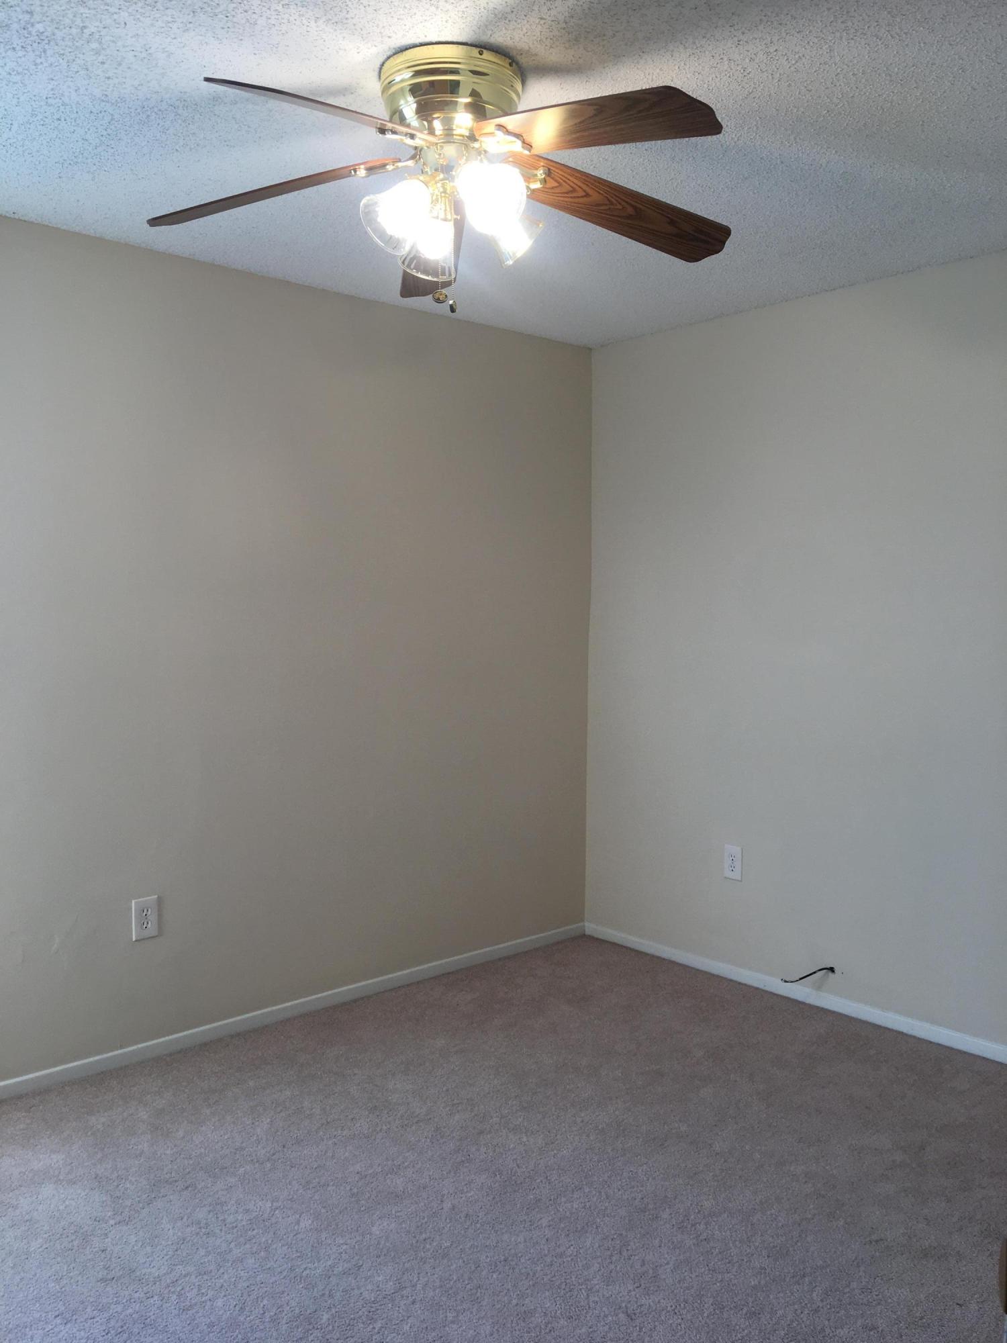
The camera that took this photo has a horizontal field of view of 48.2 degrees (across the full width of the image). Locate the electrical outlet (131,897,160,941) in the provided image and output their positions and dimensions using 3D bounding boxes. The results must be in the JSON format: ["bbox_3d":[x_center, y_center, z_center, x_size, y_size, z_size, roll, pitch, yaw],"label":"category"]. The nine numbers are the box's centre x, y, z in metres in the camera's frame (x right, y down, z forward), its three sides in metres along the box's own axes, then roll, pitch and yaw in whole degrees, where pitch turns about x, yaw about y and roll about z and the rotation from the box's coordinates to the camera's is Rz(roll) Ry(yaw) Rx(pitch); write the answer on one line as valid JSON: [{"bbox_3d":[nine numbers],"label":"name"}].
[{"bbox_3d":[-1.082,0.745,3.398,0.080,0.125,0.008,-3,5,-42],"label":"electrical outlet"}]

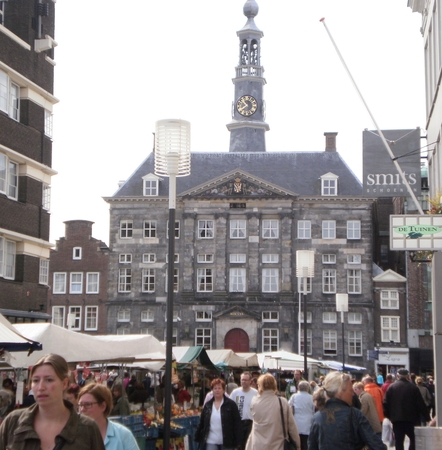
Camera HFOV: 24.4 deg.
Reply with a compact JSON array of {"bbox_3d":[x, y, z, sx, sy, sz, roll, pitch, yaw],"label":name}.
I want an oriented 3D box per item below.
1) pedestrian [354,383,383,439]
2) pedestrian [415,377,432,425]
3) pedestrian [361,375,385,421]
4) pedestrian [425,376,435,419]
[{"bbox_3d":[2.377,3.359,16.590,0.480,1.570,0.480,-4,-10,30],"label":"pedestrian"},{"bbox_3d":[5.168,4.740,26.093,0.500,1.640,0.360,0,-8,6],"label":"pedestrian"},{"bbox_3d":[2.843,3.638,18.875,0.520,1.690,0.400,4,-9,-23],"label":"pedestrian"},{"bbox_3d":[5.794,5.016,28.075,0.480,1.680,0.360,0,-8,6],"label":"pedestrian"}]

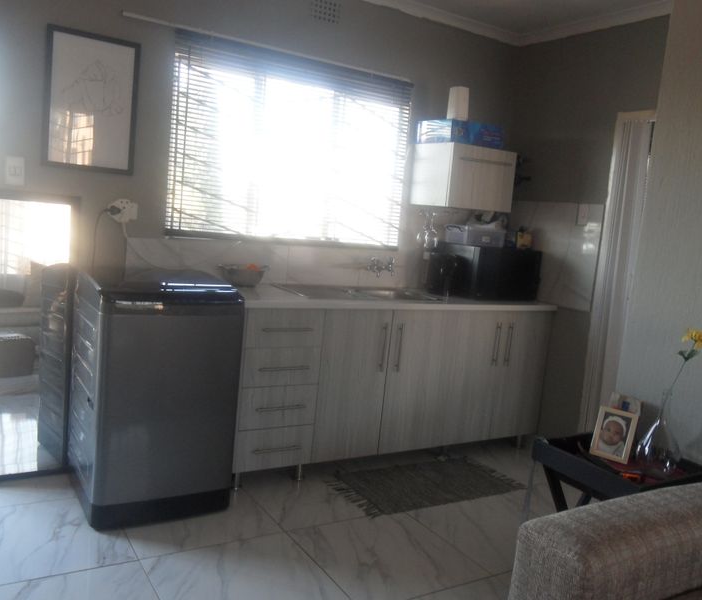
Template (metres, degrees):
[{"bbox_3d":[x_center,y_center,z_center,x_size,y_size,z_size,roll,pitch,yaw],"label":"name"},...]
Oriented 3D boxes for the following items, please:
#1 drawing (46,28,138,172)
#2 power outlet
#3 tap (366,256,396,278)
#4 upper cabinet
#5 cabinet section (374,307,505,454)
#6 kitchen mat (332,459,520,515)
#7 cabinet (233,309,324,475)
[{"bbox_3d":[-1.166,-0.891,2.928,0.394,0.601,0.025,1,9,-32],"label":"drawing"},{"bbox_3d":[-1.076,-0.422,3.052,0.133,0.104,0.055,1,9,-32],"label":"power outlet"},{"bbox_3d":[0.190,-0.193,3.834,0.185,0.120,0.120,1,9,-32],"label":"tap"},{"bbox_3d":[0.678,-0.727,3.900,0.500,0.355,0.347,1,9,-32],"label":"upper cabinet"},{"bbox_3d":[0.328,0.365,3.558,0.726,0.721,0.570,1,8,-32],"label":"cabinet section"},{"bbox_3d":[0.392,0.951,3.365,0.965,0.010,0.460,1,9,-32],"label":"kitchen mat"},{"bbox_3d":[-0.471,0.377,3.257,0.398,0.764,0.560,1,9,-32],"label":"cabinet"}]

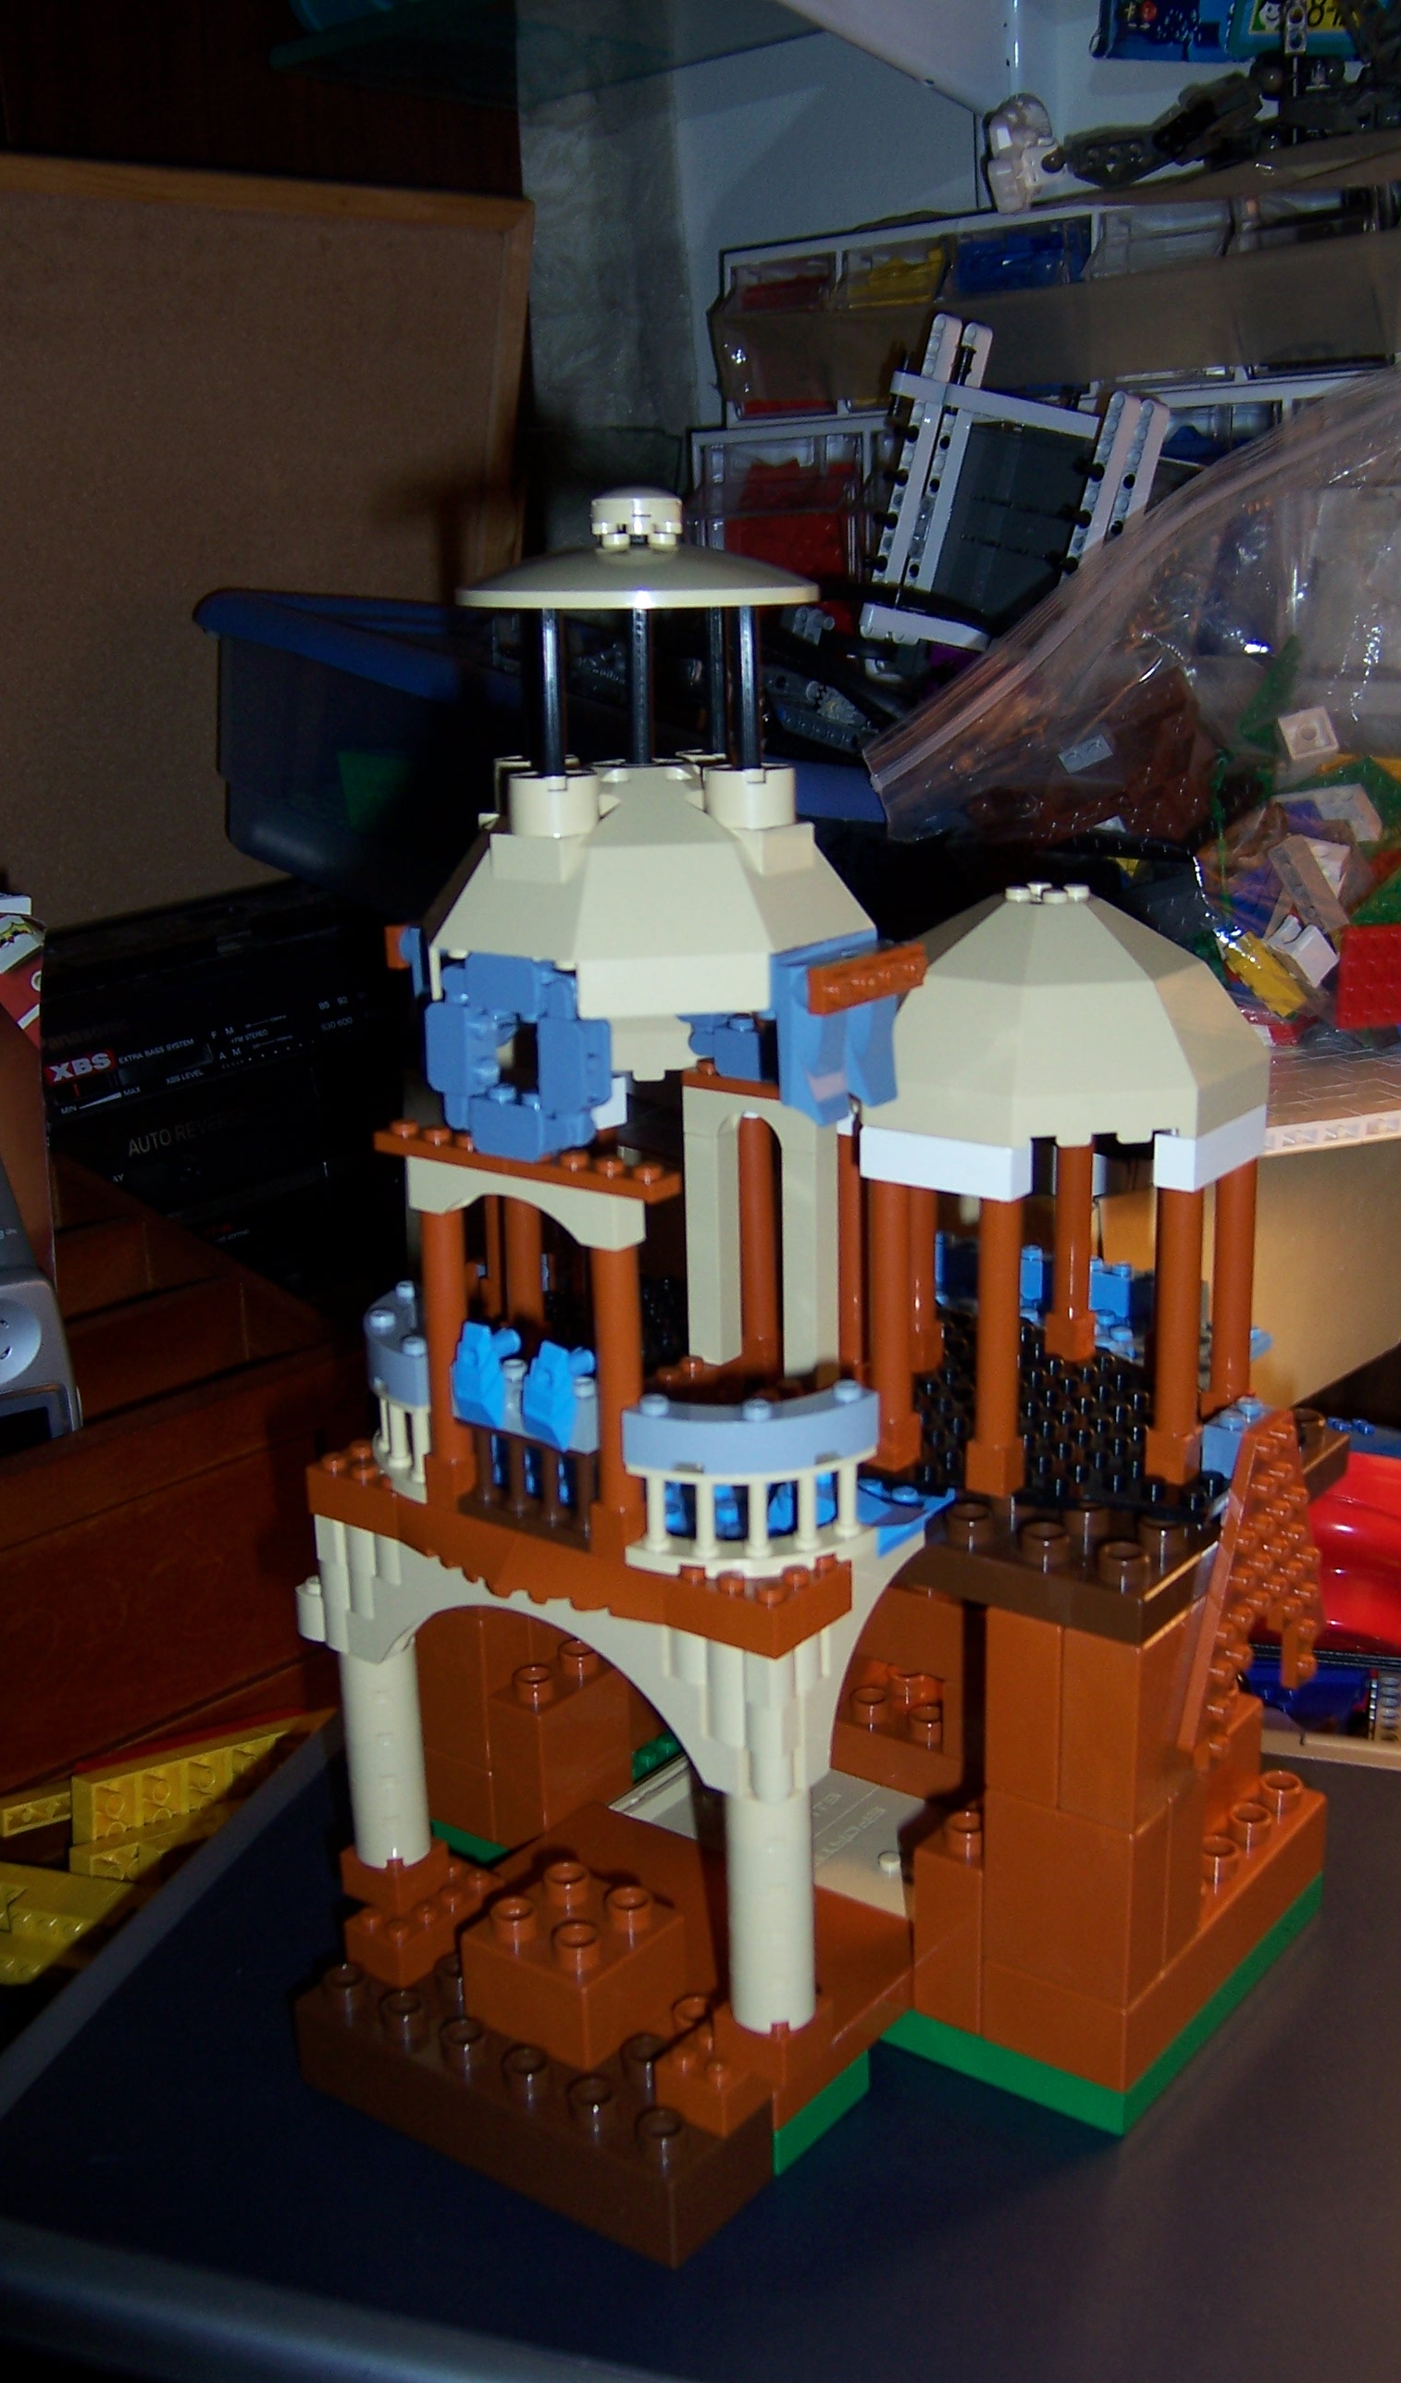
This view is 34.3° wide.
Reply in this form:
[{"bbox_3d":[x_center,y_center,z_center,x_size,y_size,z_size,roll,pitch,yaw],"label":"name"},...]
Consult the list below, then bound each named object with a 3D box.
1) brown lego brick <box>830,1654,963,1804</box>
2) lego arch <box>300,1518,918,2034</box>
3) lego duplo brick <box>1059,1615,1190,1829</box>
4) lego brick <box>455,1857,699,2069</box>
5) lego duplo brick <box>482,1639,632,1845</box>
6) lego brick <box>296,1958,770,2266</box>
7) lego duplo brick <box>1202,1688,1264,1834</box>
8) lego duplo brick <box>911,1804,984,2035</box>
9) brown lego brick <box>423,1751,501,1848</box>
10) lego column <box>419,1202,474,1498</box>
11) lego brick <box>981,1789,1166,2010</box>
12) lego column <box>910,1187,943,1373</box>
[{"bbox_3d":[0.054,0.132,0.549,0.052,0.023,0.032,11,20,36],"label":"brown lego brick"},{"bbox_3d":[-0.019,0.103,0.455,0.120,0.079,0.049,10,19,36],"label":"lego arch"},{"bbox_3d":[0.083,0.094,0.432,0.016,0.042,0.032,11,20,36],"label":"lego duplo brick"},{"bbox_3d":[-0.025,0.151,0.451,0.032,0.023,0.032,11,20,36],"label":"lego brick"},{"bbox_3d":[-0.032,0.129,0.531,0.016,0.042,0.032,11,20,36],"label":"lego duplo brick"},{"bbox_3d":[-0.033,0.174,0.445,0.096,0.024,0.032,10,19,36],"label":"lego brick"},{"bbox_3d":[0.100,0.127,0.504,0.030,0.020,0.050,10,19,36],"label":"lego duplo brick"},{"bbox_3d":[0.059,0.146,0.468,0.016,0.043,0.032,10,19,36],"label":"lego duplo brick"},{"bbox_3d":[-0.051,0.138,0.550,0.032,0.019,0.032,10,19,36],"label":"brown lego brick"},{"bbox_3d":[-0.047,0.030,0.422,0.008,0.058,0.008,-1,15,0],"label":"lego column"},{"bbox_3d":[0.073,0.133,0.443,0.032,0.041,0.016,10,19,36],"label":"lego brick"},{"bbox_3d":[0.048,0.011,0.496,0.008,0.058,0.008,10,19,36],"label":"lego column"}]

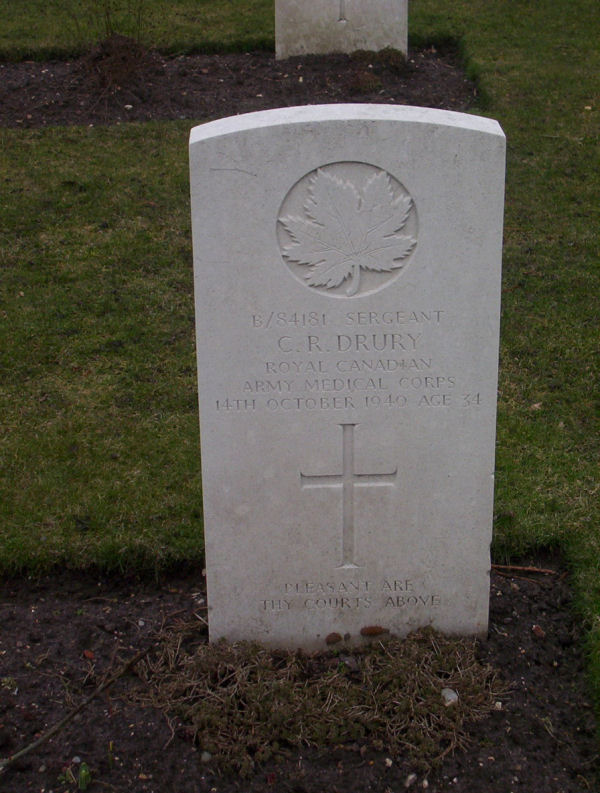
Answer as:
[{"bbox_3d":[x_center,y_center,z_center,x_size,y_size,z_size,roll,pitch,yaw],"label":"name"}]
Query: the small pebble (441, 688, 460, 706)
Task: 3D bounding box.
[{"bbox_3d":[0.191,0.385,2.380,0.021,0.016,0.023,-2,24,-2],"label":"small pebble"}]

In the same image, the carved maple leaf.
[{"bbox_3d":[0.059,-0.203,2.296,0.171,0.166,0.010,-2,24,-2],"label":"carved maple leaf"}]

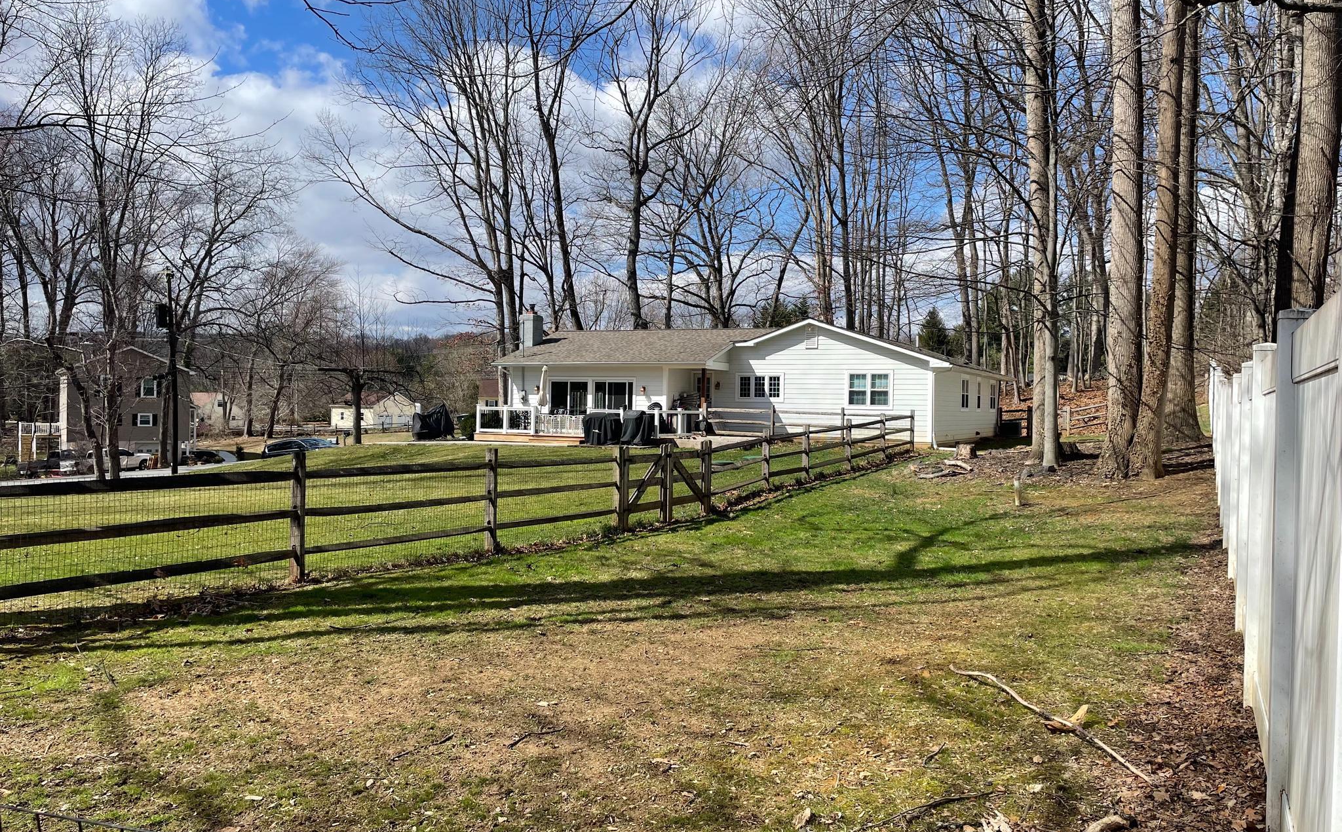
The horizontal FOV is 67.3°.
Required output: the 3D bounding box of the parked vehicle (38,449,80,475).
[{"bbox_3d":[-41.950,3.121,69.000,1.950,1.800,5.100,1,1,34],"label":"parked vehicle"}]

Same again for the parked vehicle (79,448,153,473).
[{"bbox_3d":[-41.151,3.254,75.000,5.100,1.800,1.950,1,1,-19],"label":"parked vehicle"}]

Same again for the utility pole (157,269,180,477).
[{"bbox_3d":[-28.310,-2.256,57.000,0.600,11.319,0.900,1,0,0],"label":"utility pole"}]

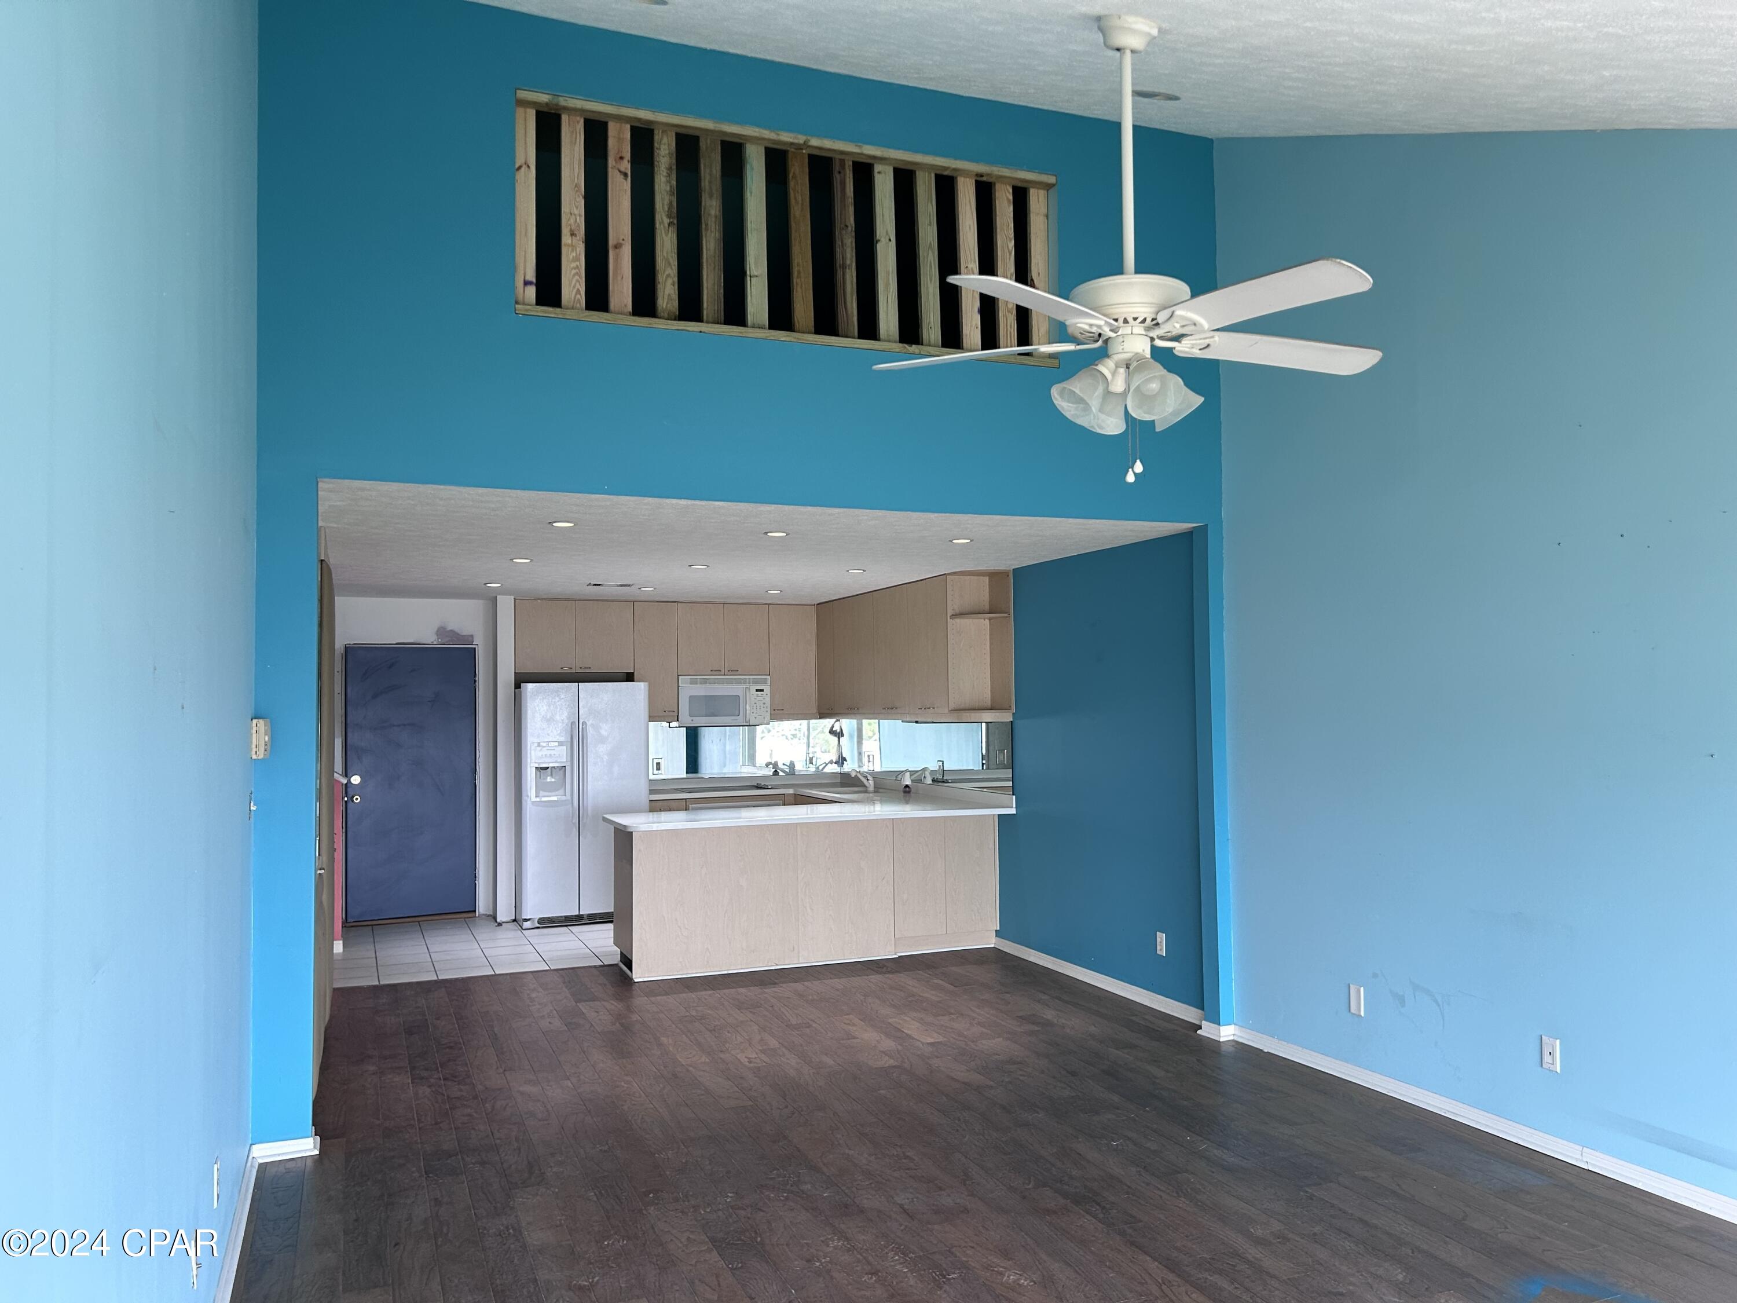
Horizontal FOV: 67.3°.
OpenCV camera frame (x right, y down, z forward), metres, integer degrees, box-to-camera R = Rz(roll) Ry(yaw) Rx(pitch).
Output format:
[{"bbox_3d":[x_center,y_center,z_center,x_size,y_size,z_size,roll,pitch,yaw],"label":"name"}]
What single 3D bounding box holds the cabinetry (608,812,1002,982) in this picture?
[{"bbox_3d":[-0.382,1.471,8.246,2.333,0.880,0.615,0,-3,-22],"label":"cabinetry"}]

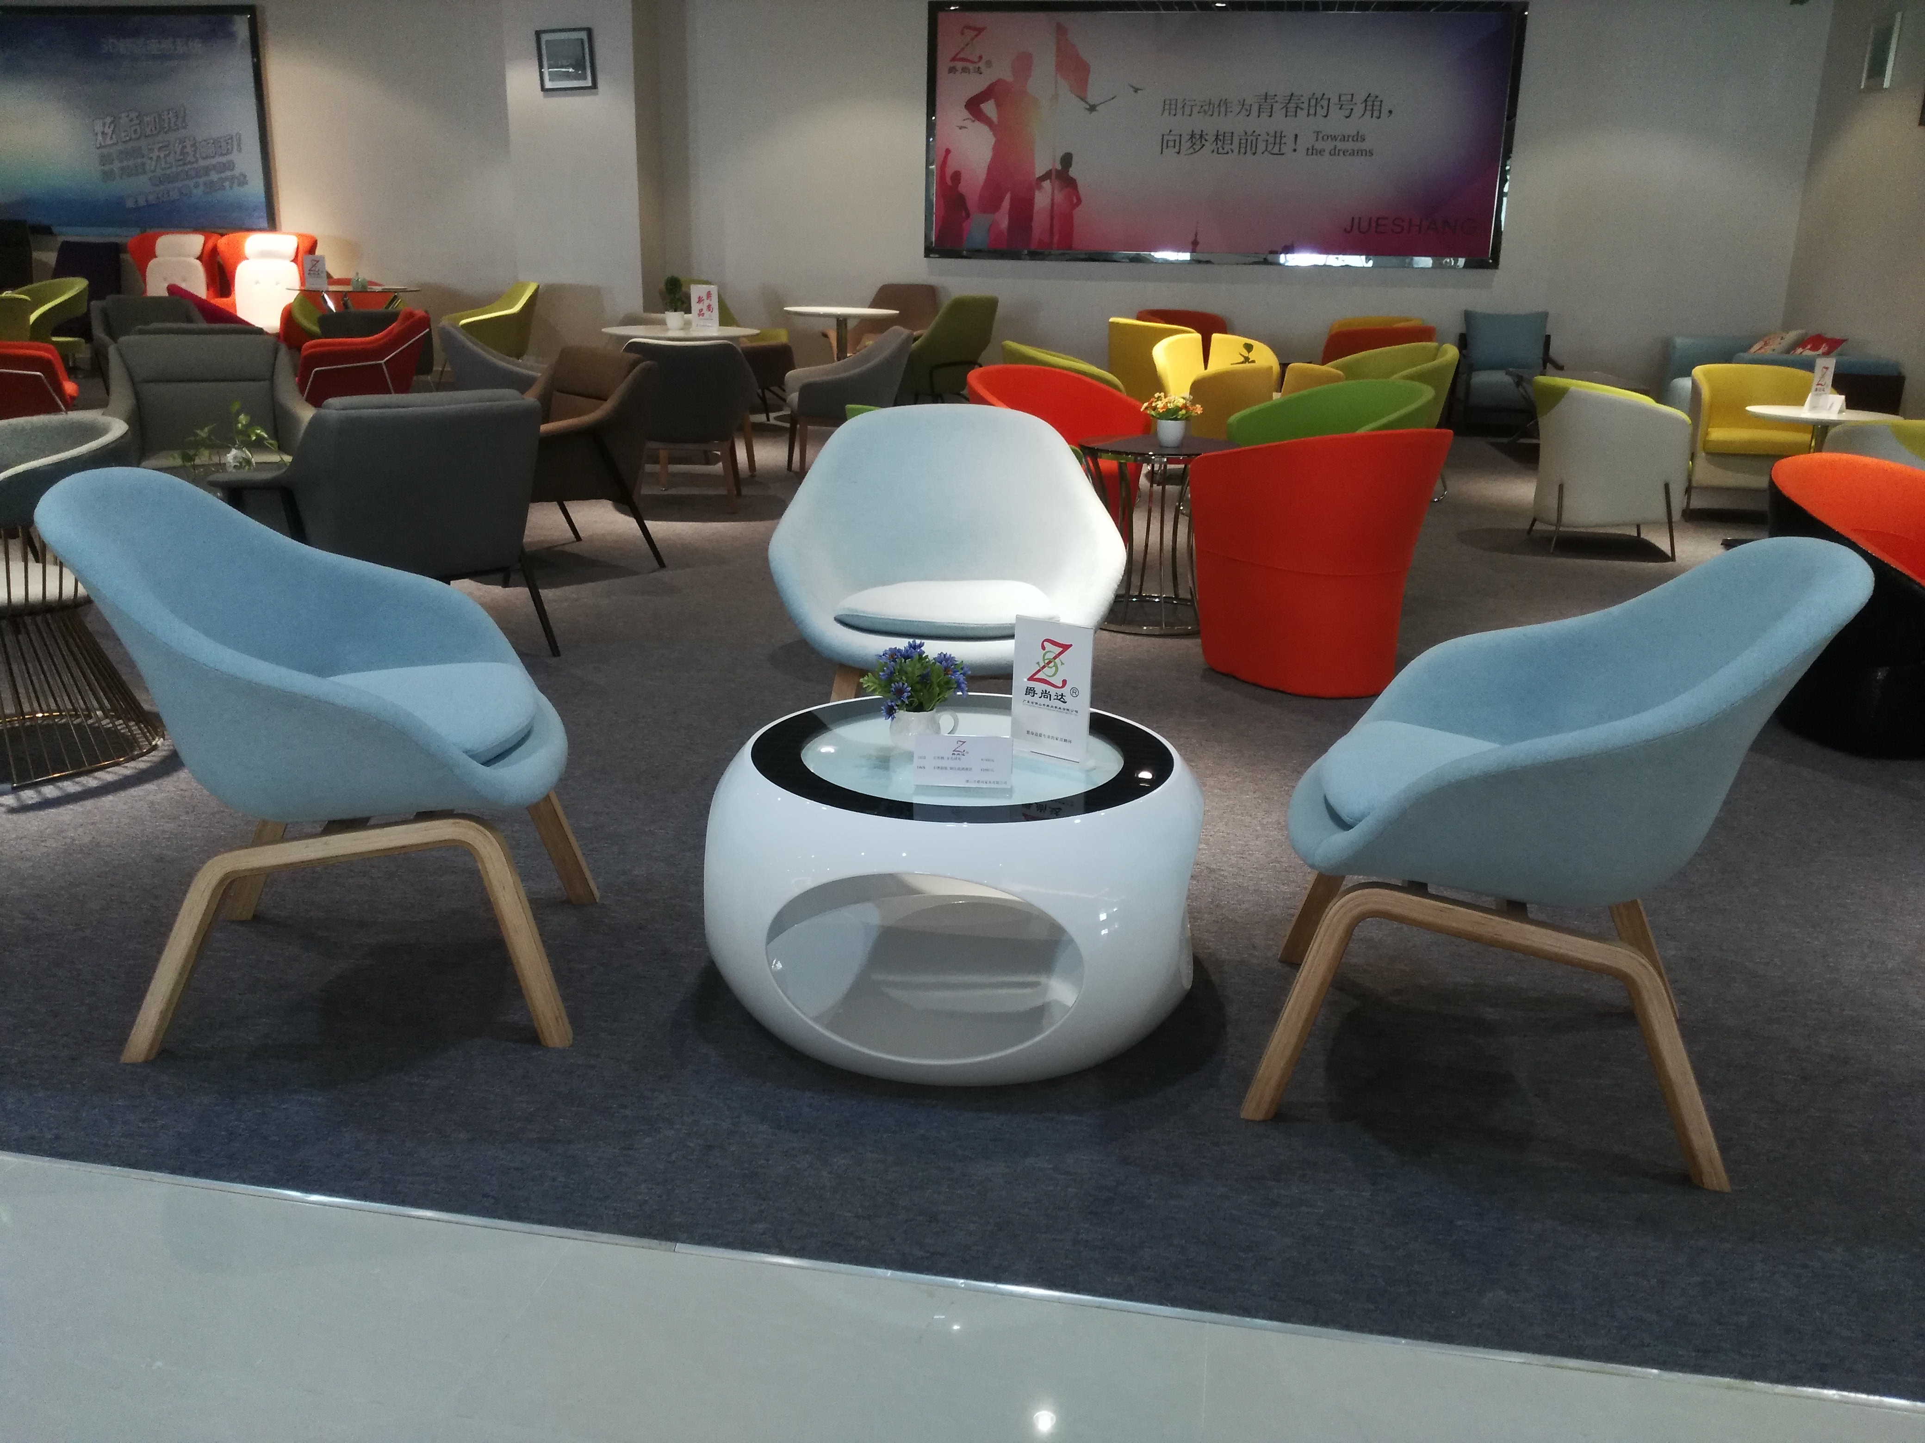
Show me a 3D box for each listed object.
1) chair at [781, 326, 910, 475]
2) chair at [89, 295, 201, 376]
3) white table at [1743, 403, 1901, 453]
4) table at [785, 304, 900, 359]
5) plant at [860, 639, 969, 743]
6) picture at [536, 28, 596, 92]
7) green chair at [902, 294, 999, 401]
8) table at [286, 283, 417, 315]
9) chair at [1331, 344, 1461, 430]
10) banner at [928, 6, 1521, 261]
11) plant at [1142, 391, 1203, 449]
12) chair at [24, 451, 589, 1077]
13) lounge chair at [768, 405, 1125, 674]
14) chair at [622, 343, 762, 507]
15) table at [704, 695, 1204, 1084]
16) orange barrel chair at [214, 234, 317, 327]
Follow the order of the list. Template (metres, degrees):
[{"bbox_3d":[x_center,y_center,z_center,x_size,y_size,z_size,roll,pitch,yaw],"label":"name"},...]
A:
[{"bbox_3d":[-0.585,-1.636,8.019,0.660,0.780,0.620,-2,17,-11],"label":"chair"},{"bbox_3d":[-5.021,-2.215,9.602,0.720,0.780,0.720,-9,19,-32],"label":"chair"},{"bbox_3d":[3.700,-1.043,6.778,0.616,0.577,0.616,1,16,0],"label":"white table"},{"bbox_3d":[-0.883,-2.568,11.213,0.820,0.760,0.820,1,16,0],"label":"table"},{"bbox_3d":[-0.069,-0.041,2.361,0.160,0.155,0.145,1,16,0],"label":"plant"},{"bbox_3d":[-2.993,-5.016,11.816,0.435,0.430,0.030,1,16,10],"label":"picture"},{"bbox_3d":[-0.111,-2.261,9.968,0.720,0.900,0.680,17,22,42],"label":"green chair"},{"bbox_3d":[-4.689,-2.908,12.001,1.000,0.770,1.000,4,17,9],"label":"table"},{"bbox_3d":[2.138,-1.491,7.780,0.680,0.770,0.720,-8,19,-28],"label":"chair"},{"bbox_3d":[1.883,-4.420,11.736,4.400,1.870,0.100,4,17,9],"label":"banner"},{"bbox_3d":[0.688,-0.999,5.105,0.197,0.188,0.197,1,16,0],"label":"plant"},{"bbox_3d":[-0.973,0.022,2.374,0.740,0.810,0.755,-1,17,-8],"label":"chair"},{"bbox_3d":[-0.035,-0.274,3.443,0.760,0.785,0.760,1,16,-1],"label":"lounge chair"},{"bbox_3d":[-1.269,-1.425,7.311,0.660,0.770,0.630,-1,17,-6],"label":"chair"},{"bbox_3d":[-0.006,0.224,2.453,0.790,0.385,0.790,4,17,8],"label":"table"},{"bbox_3d":[-5.195,-3.032,11.717,0.780,1.190,0.800,-5,18,-20],"label":"orange barrel chair"}]

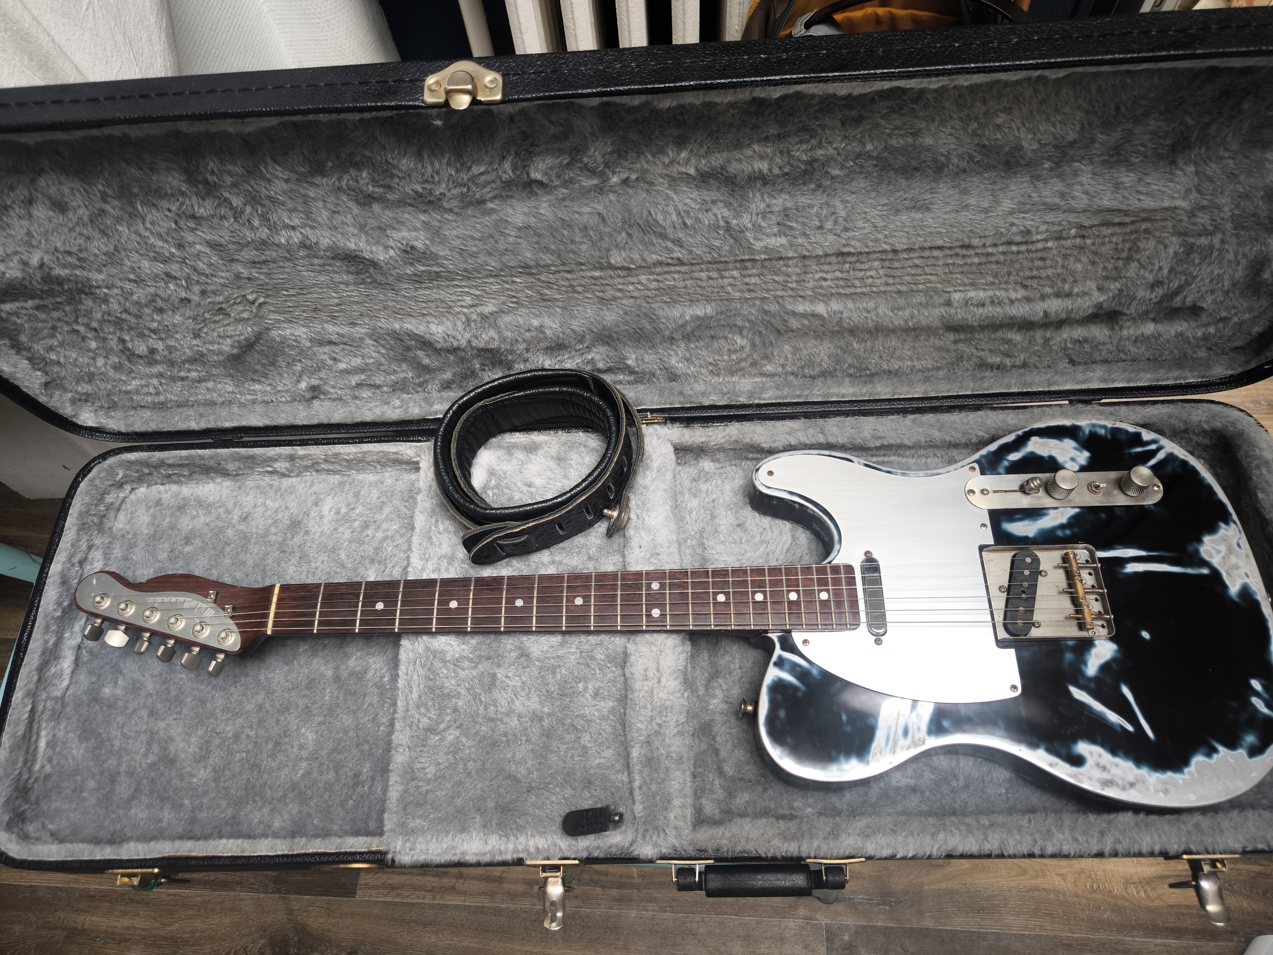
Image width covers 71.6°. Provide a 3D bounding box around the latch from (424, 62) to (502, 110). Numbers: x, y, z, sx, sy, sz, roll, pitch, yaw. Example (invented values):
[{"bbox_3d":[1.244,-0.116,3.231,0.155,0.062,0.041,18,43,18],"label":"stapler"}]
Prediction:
[{"bbox_3d":[-0.090,-0.207,0.457,0.041,0.011,0.031,-2,66,3],"label":"latch"}]

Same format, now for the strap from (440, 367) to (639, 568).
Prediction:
[{"bbox_3d":[-0.080,-0.008,0.756,0.175,0.070,0.152,-2,63,3],"label":"strap"}]

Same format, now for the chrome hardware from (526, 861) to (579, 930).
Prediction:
[{"bbox_3d":[-0.059,0.297,0.628,0.038,0.028,0.045,-2,63,3],"label":"chrome hardware"}]

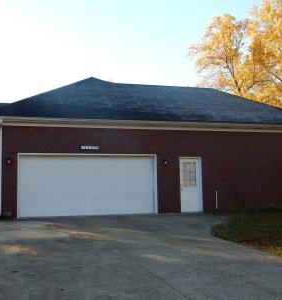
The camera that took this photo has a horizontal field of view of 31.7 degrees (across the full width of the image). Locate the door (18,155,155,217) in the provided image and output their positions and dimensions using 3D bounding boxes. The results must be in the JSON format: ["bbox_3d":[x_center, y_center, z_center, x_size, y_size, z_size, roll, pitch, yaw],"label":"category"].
[{"bbox_3d":[-1.771,1.231,17.502,5.000,2.170,0.150,1,-6,-18],"label":"door"}]

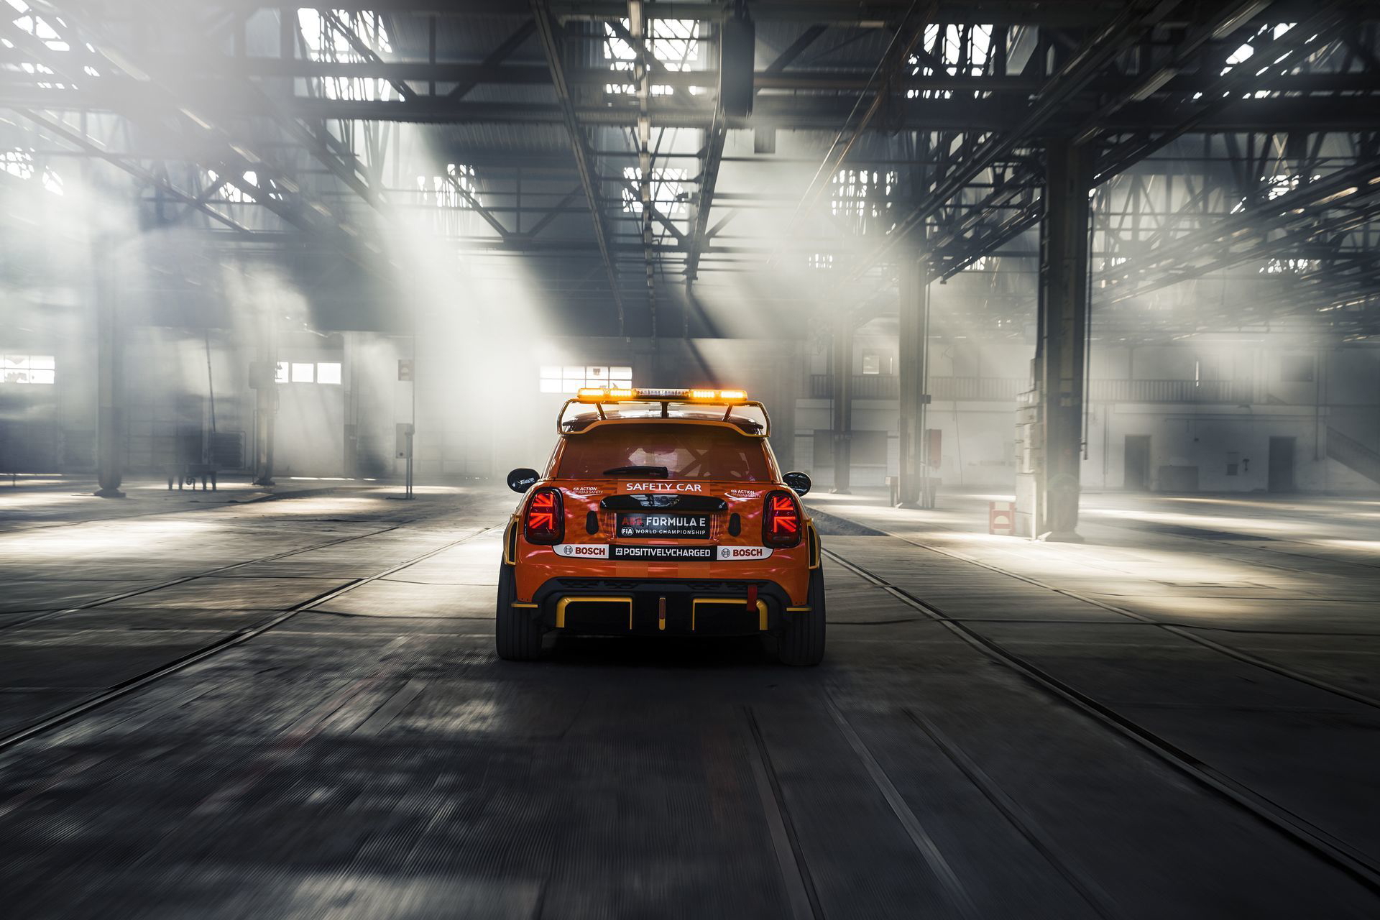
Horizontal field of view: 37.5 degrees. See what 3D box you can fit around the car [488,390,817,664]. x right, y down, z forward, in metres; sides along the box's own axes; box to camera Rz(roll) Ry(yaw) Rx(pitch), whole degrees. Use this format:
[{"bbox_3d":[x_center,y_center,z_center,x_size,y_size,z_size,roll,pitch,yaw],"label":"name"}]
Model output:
[{"bbox_3d":[-0.180,0.358,12.480,1.850,1.490,3.900,1,0,-1],"label":"car"}]

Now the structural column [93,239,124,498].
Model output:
[{"bbox_3d":[-13.390,-2.120,46.800,0.660,5.950,0.640,1,0,-1],"label":"structural column"}]

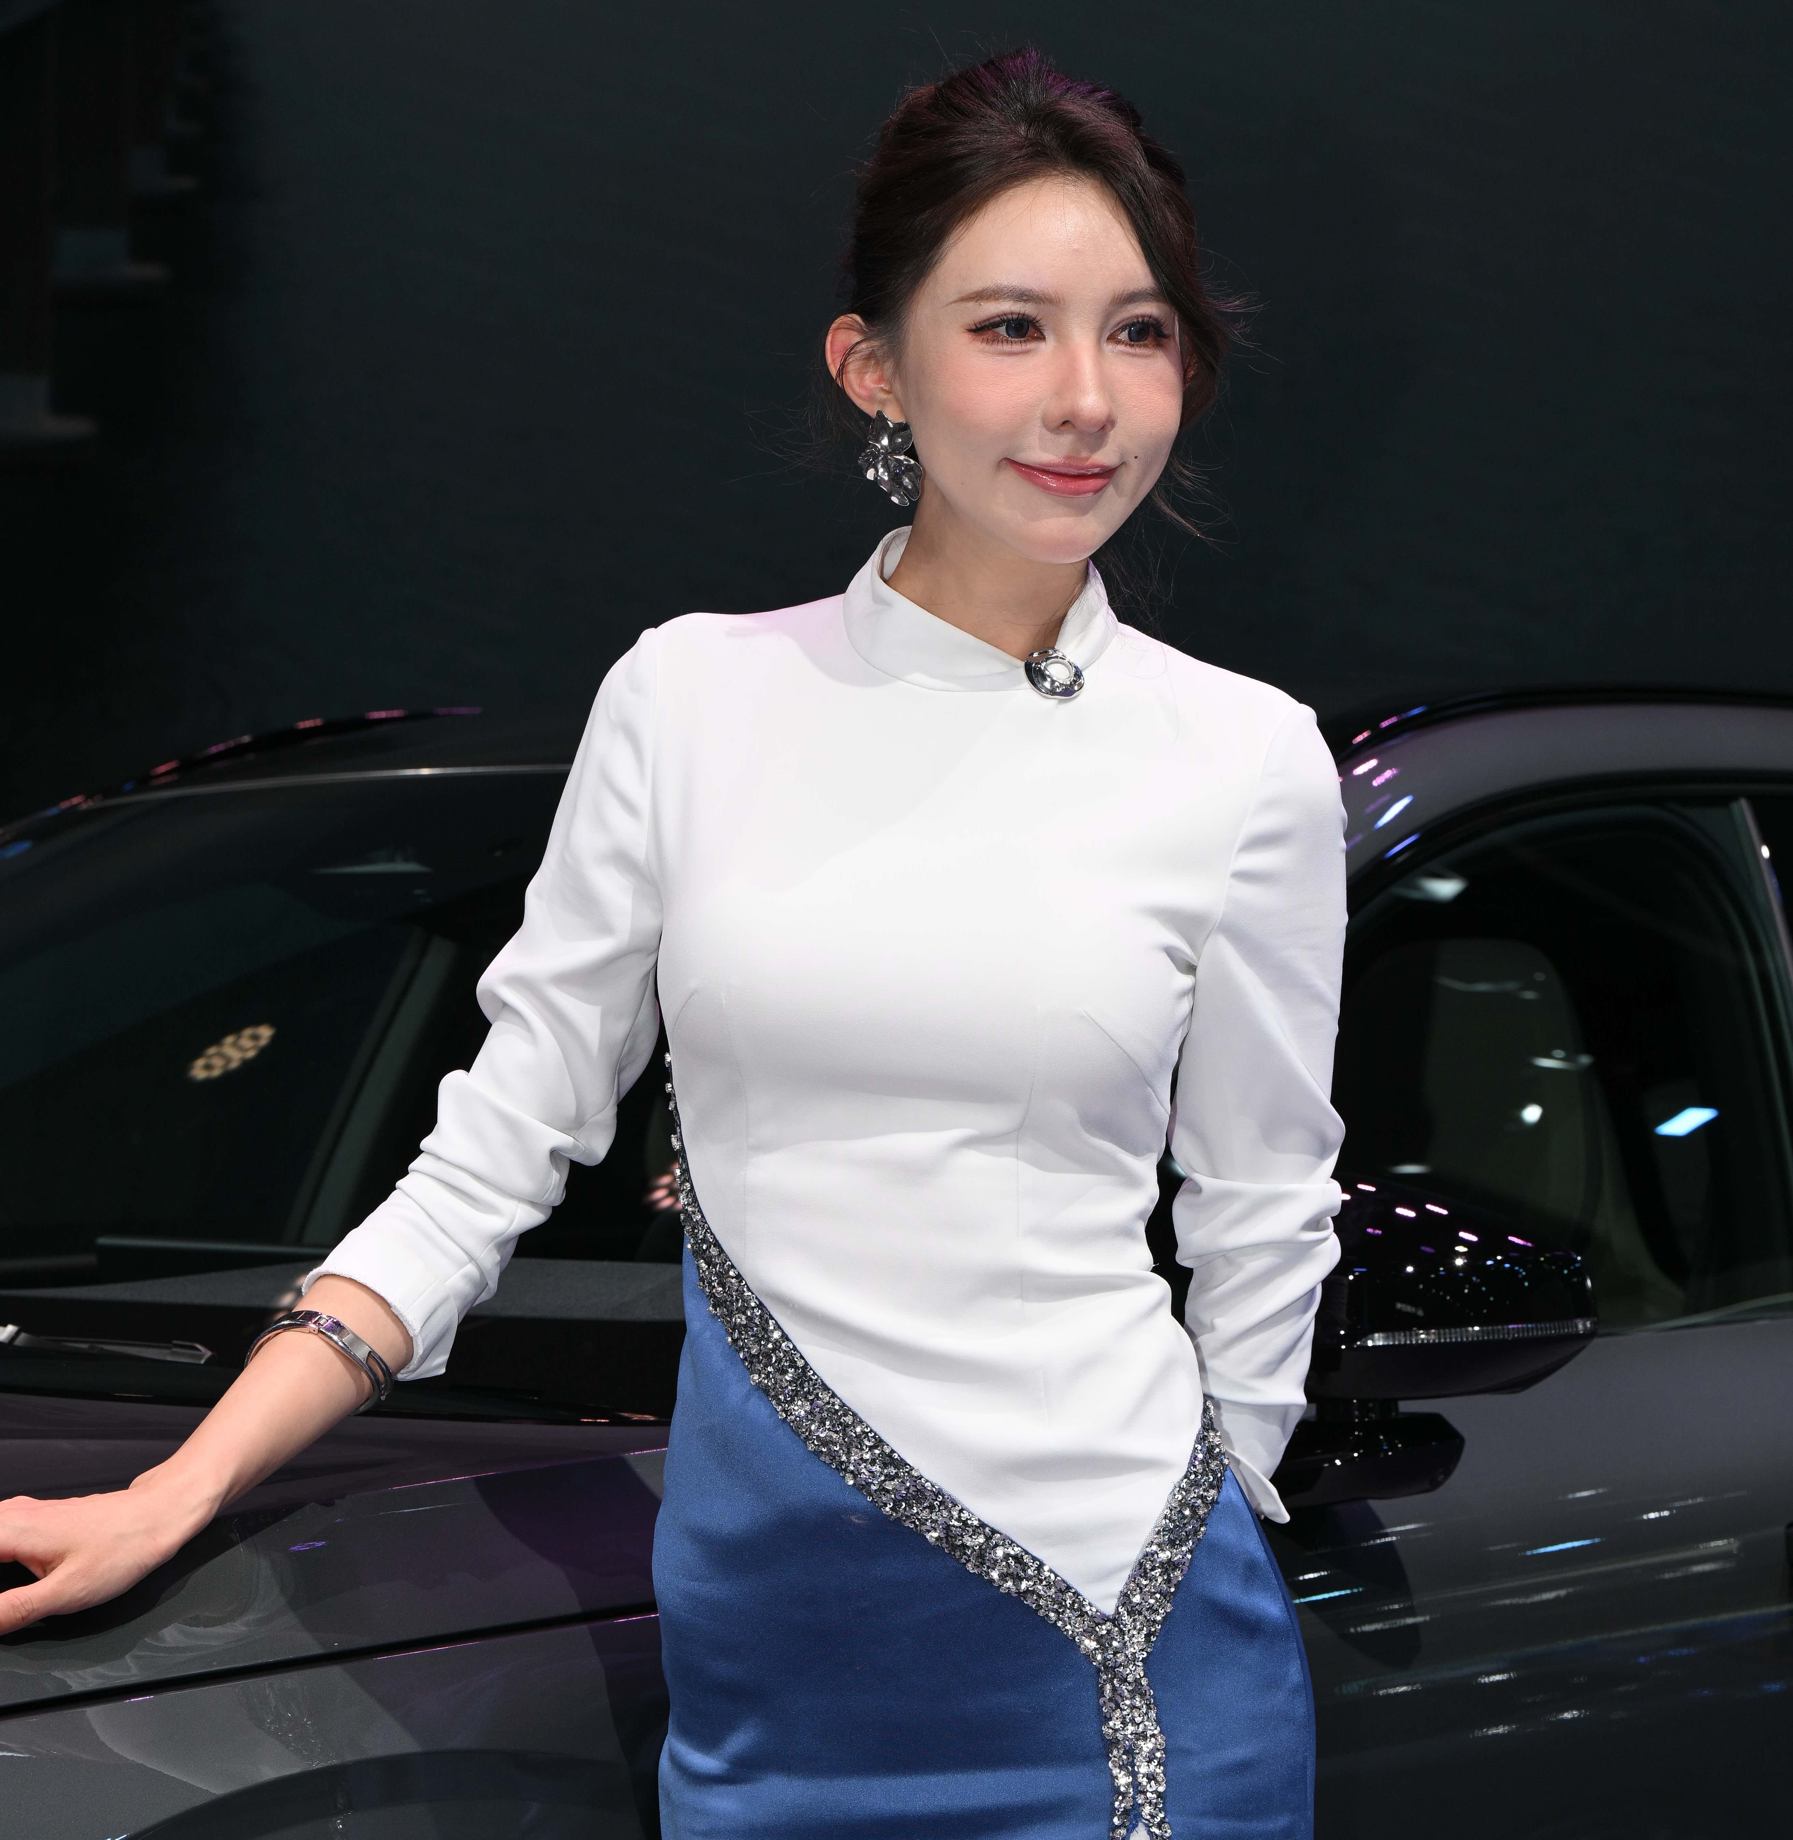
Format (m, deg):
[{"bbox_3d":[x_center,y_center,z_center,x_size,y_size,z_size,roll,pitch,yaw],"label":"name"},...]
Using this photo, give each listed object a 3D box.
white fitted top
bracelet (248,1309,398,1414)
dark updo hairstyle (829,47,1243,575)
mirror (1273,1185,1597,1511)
[{"bbox_3d":[-0.030,0.073,3.100,0.475,0.515,0.290,0,2,-10],"label":"white fitted top"},{"bbox_3d":[-0.275,0.209,3.030,0.066,0.018,0.058,16,-38,5],"label":"bracelet"},{"bbox_3d":[0.066,-0.298,3.100,0.185,0.245,0.215,-1,3,-27],"label":"dark updo hairstyle"},{"bbox_3d":[0.328,0.260,3.880,0.225,0.195,0.145,2,3,41],"label":"mirror"}]

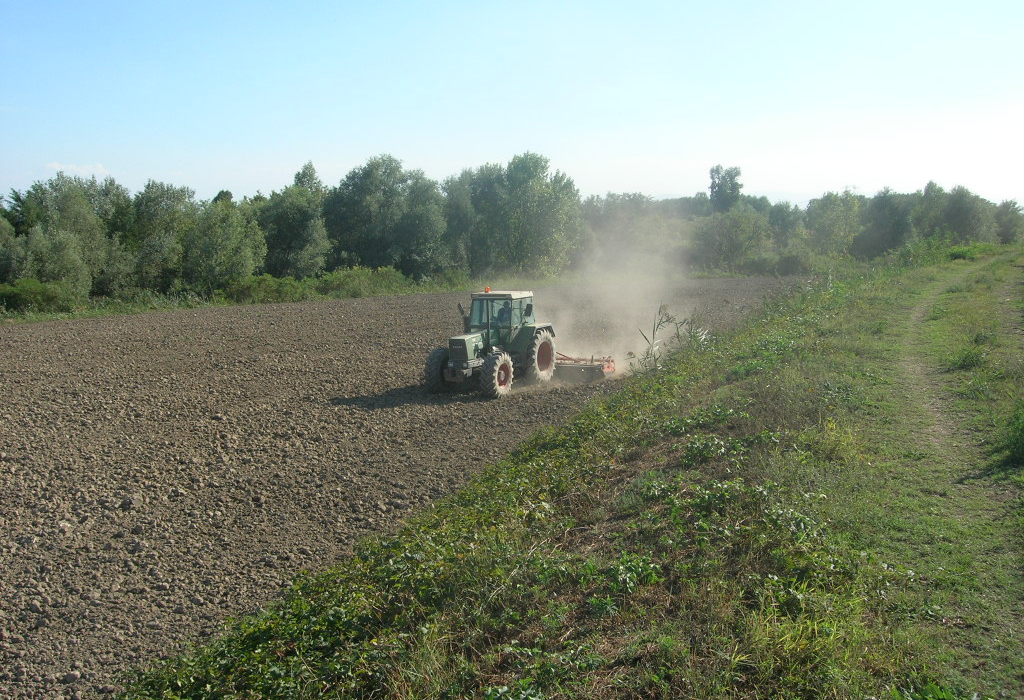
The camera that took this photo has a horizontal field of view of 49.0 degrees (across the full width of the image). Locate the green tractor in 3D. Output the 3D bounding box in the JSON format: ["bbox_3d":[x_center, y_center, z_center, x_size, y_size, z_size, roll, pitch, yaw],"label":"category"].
[{"bbox_3d":[-0.652,-0.325,34.893,2.424,3.070,4.757,3,8,26],"label":"green tractor"}]

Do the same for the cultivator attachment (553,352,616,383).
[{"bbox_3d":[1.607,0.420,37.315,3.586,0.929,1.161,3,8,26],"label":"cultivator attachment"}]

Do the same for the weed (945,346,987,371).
[{"bbox_3d":[4.881,0.091,12.100,0.400,0.230,0.380,0,7,0],"label":"weed"}]

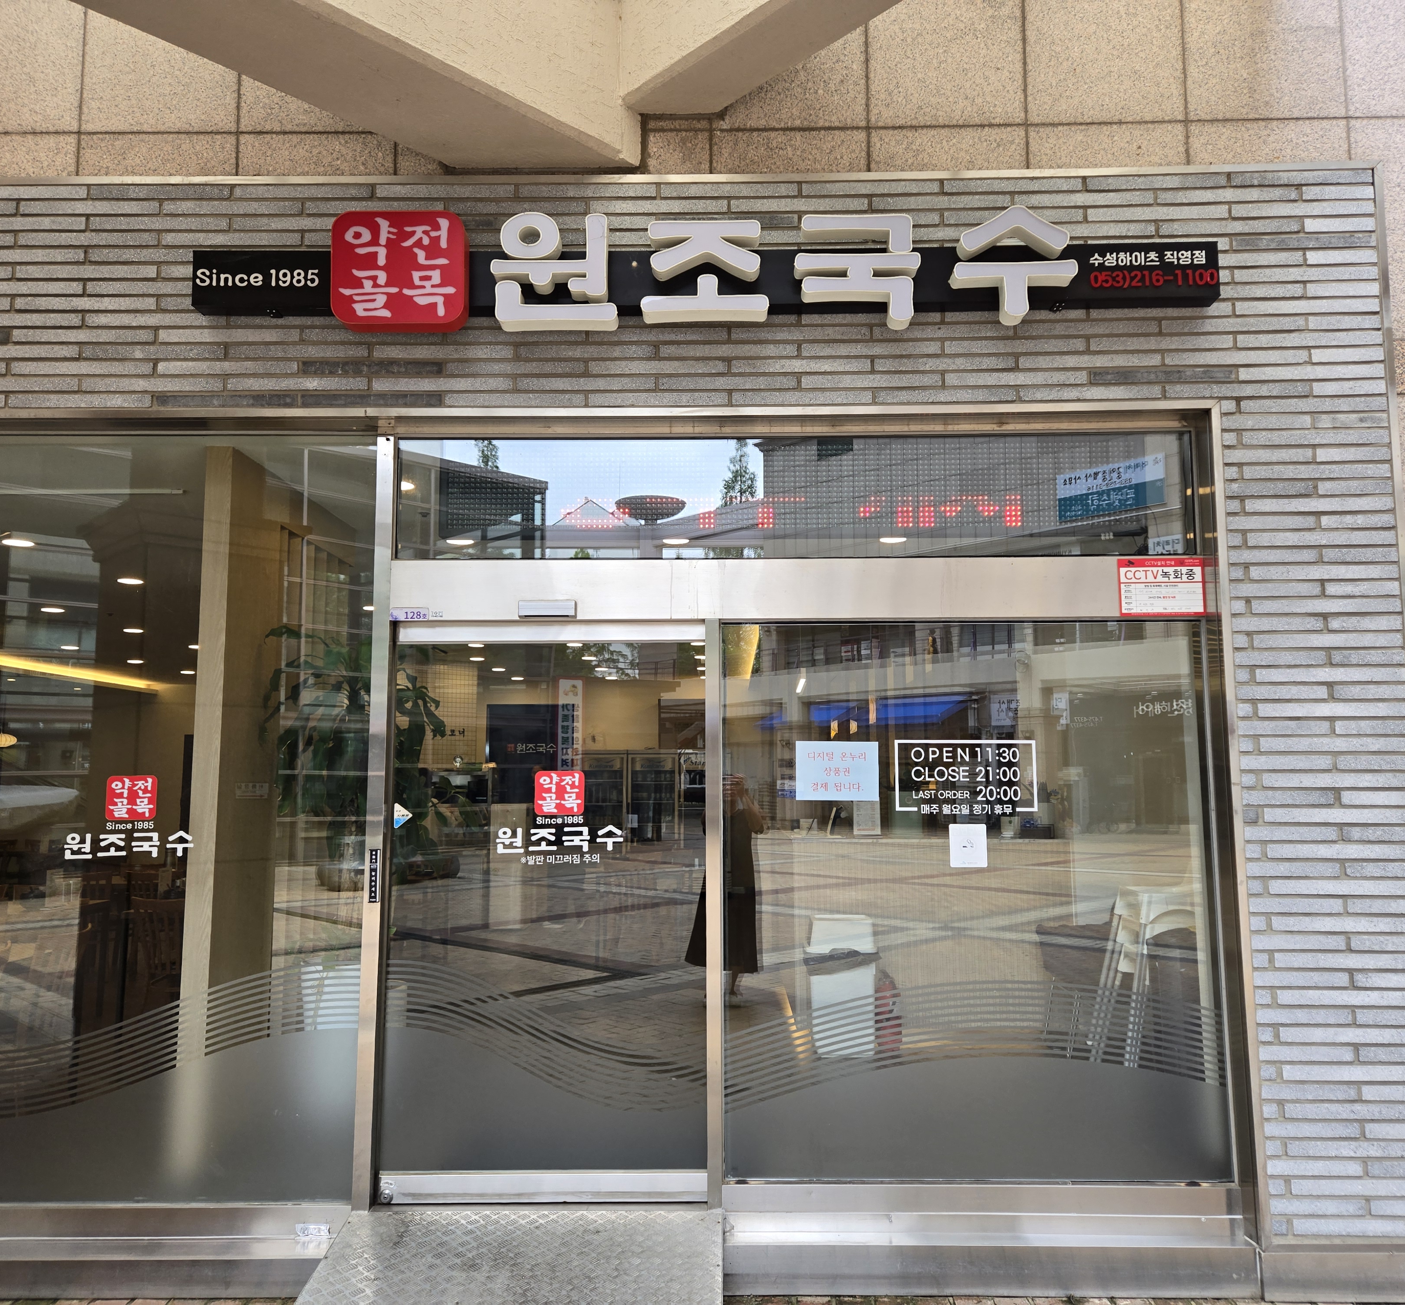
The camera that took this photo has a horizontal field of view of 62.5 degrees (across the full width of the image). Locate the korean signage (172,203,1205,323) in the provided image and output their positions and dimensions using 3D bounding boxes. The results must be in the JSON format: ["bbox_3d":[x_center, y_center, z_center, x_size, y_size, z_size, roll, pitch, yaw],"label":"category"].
[{"bbox_3d":[0.006,-1.317,4.038,3.581,0.398,0.173,0,-6,0],"label":"korean signage"}]

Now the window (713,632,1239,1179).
[{"bbox_3d":[0.928,0.841,4.015,1.714,1.913,0.080,0,-6,0],"label":"window"}]

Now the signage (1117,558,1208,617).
[{"bbox_3d":[1.628,-0.231,4.093,0.301,0.206,0.010,0,-6,0],"label":"signage"}]

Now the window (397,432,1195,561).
[{"bbox_3d":[0.334,-0.565,4.175,2.870,0.450,0.080,0,-6,0],"label":"window"}]

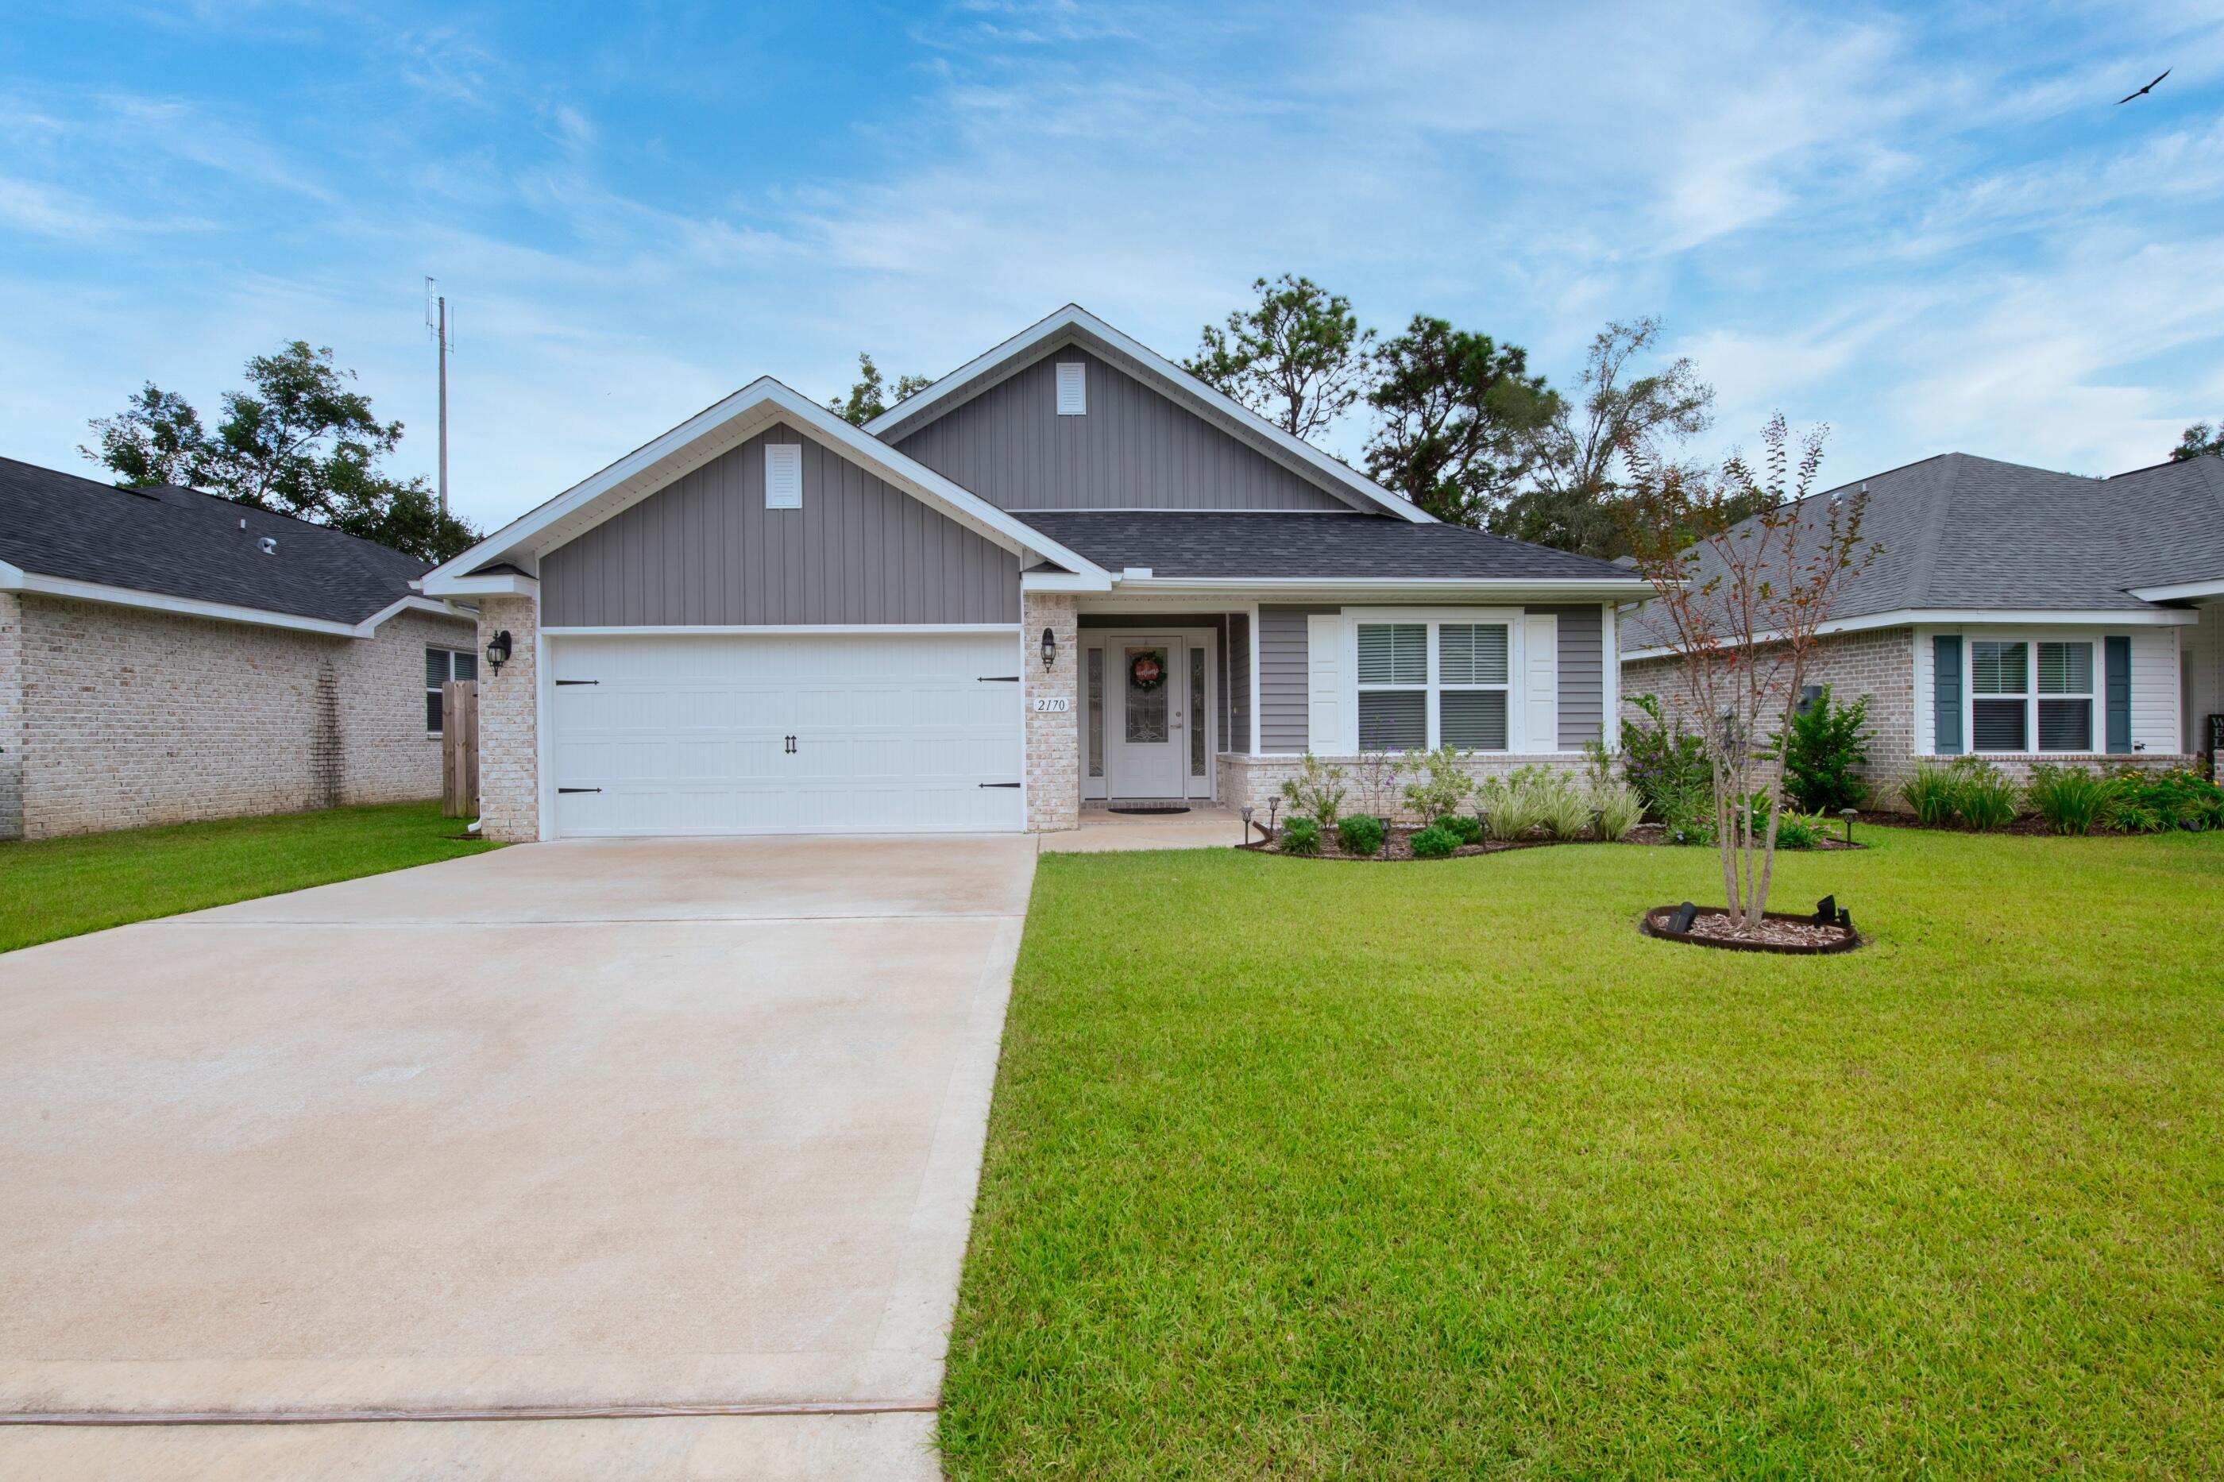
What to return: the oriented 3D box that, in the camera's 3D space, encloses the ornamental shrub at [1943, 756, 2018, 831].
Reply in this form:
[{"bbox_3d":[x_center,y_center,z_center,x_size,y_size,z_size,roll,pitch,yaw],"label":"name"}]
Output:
[{"bbox_3d":[10.095,0.624,11.450,0.720,0.820,0.700,0,0,-3],"label":"ornamental shrub"}]

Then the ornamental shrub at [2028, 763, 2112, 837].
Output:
[{"bbox_3d":[10.791,0.657,11.150,0.800,0.800,0.760,0,0,-3],"label":"ornamental shrub"}]

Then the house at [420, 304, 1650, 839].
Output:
[{"bbox_3d":[-0.760,-2.174,18.034,12.880,6.300,16.000,0,0,-3],"label":"house"}]

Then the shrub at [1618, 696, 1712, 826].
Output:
[{"bbox_3d":[6.643,0.209,11.900,1.150,1.550,1.150,0,0,-3],"label":"shrub"}]

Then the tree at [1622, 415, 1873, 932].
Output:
[{"bbox_3d":[3.727,-0.398,5.800,1.320,3.000,1.300,0,0,-3],"label":"tree"}]

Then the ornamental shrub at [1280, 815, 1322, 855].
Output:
[{"bbox_3d":[1.726,0.867,9.050,0.370,0.370,0.370,0,0,-3],"label":"ornamental shrub"}]

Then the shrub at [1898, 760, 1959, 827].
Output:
[{"bbox_3d":[9.740,0.623,11.800,0.640,0.780,0.640,0,0,-3],"label":"shrub"}]

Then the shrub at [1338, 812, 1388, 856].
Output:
[{"bbox_3d":[2.291,0.852,9.050,0.430,0.400,0.430,0,0,-3],"label":"shrub"}]

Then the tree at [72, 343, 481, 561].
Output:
[{"bbox_3d":[-25.237,-5.400,30.000,10.500,13.200,10.000,0,0,-3],"label":"tree"}]

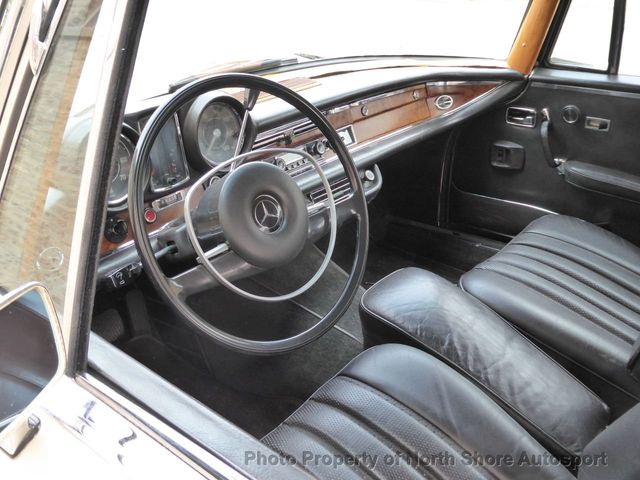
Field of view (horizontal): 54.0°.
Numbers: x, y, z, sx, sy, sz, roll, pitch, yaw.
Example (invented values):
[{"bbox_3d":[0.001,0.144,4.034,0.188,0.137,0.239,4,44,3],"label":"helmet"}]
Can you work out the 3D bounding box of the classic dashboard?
[{"bbox_3d":[-0.029,-0.217,1.366,0.350,0.305,1.340,19,32,36],"label":"classic dashboard"}]

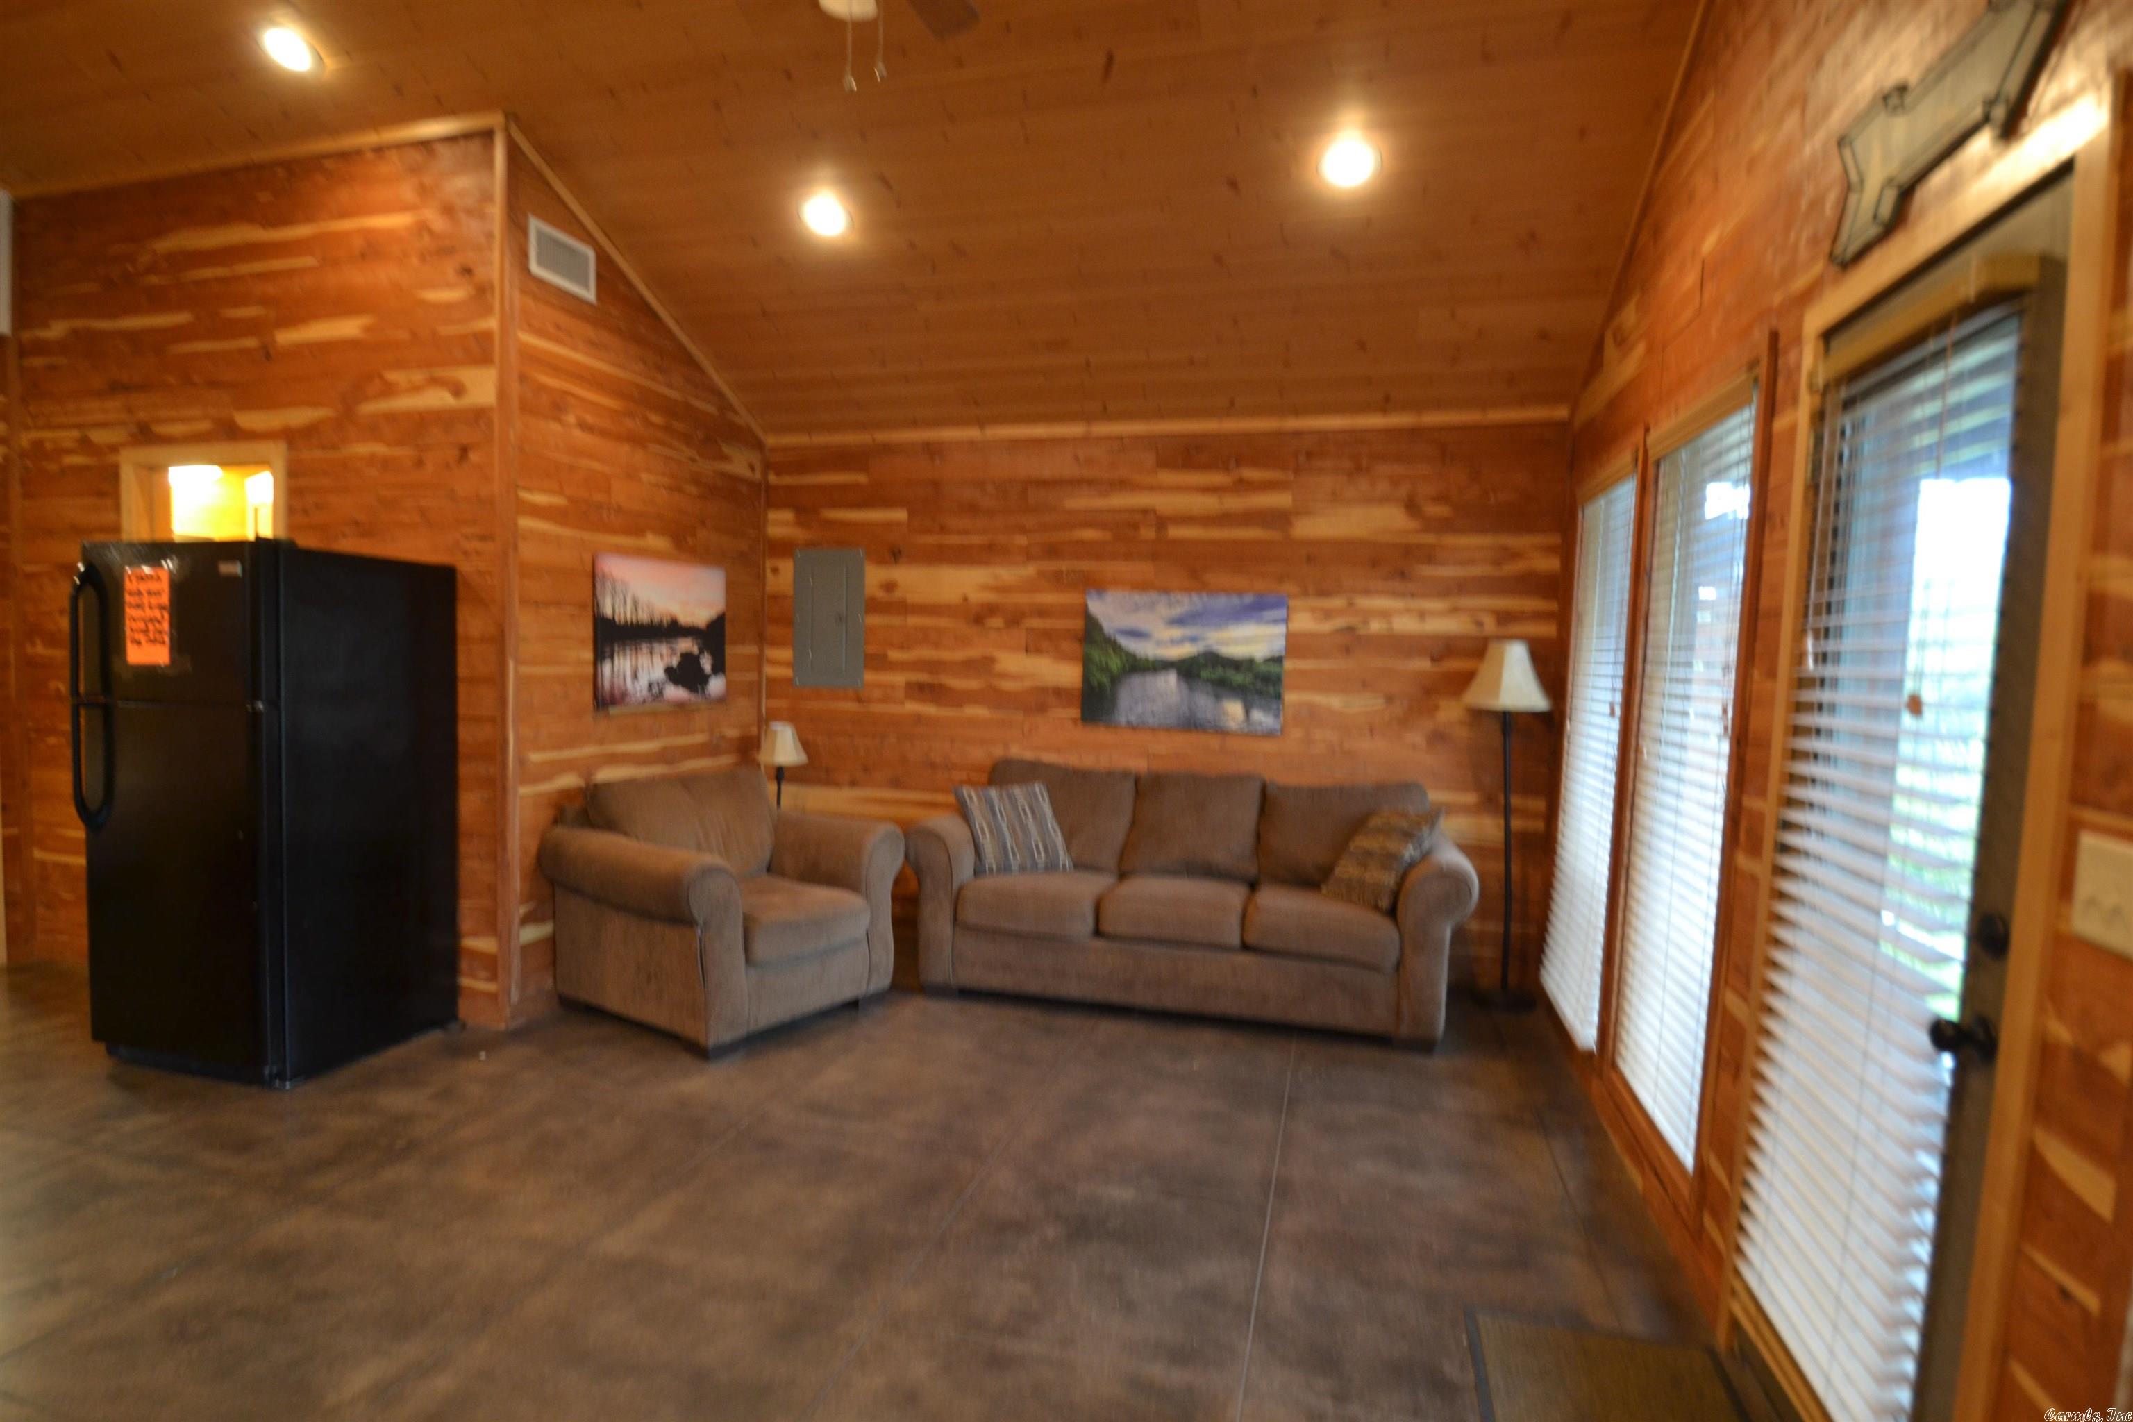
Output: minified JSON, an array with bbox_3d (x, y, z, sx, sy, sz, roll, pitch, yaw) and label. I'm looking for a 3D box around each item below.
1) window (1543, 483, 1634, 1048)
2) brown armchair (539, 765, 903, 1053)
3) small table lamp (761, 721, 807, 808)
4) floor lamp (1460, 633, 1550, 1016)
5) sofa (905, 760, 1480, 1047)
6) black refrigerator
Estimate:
[{"bbox_3d":[1.859,0.159,3.577,0.050,1.870,0.790,3,4,15],"label":"window"},{"bbox_3d":[-1.321,0.684,3.967,0.900,0.890,1.000,5,5,35],"label":"brown armchair"},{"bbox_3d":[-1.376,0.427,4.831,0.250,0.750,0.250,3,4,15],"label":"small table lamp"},{"bbox_3d":[1.779,0.467,4.076,0.335,1.500,0.335,3,4,15],"label":"floor lamp"},{"bbox_3d":[0.502,0.722,4.245,2.180,0.890,0.890,3,4,13],"label":"sofa"},{"bbox_3d":[-2.610,0.306,3.333,0.720,1.650,0.740,3,4,15],"label":"black refrigerator"}]

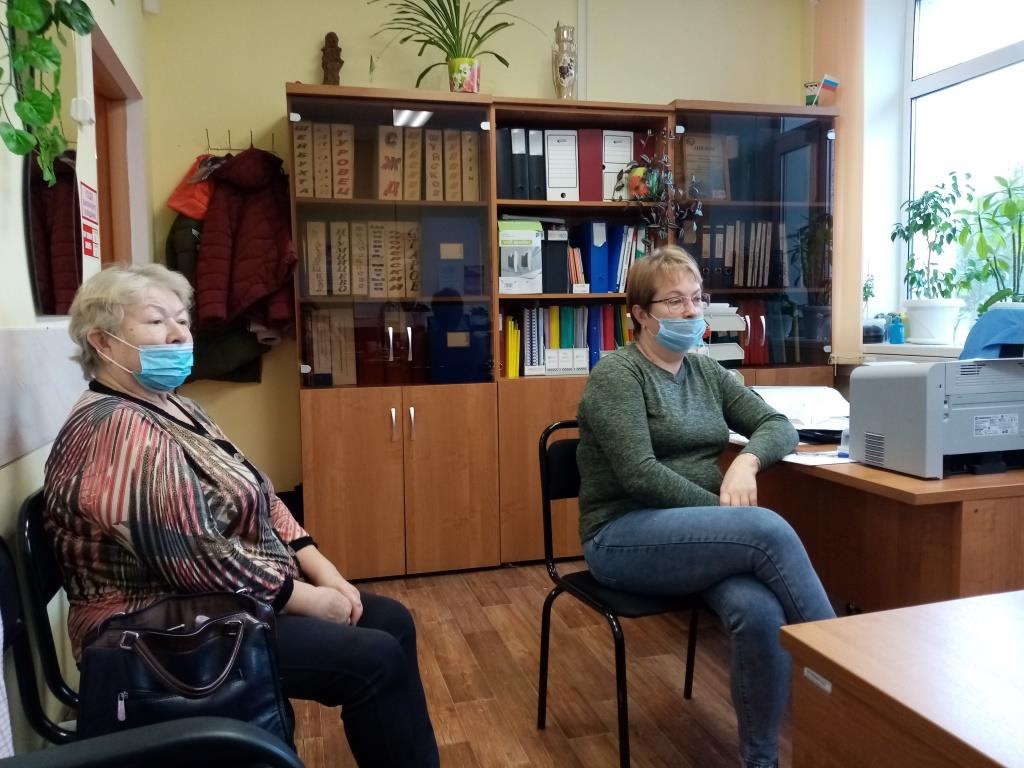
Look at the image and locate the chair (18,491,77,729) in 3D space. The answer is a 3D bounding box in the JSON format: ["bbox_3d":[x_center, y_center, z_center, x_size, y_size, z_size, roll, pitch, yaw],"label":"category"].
[{"bbox_3d":[-0.609,0.556,1.618,0.560,0.810,0.500,-2,4,-15],"label":"chair"}]

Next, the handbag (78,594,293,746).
[{"bbox_3d":[-0.460,0.425,1.110,0.290,0.220,0.160,-3,4,-18],"label":"handbag"}]

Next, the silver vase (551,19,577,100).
[{"bbox_3d":[0.227,-1.424,3.444,0.115,0.395,0.115,-1,4,0],"label":"silver vase"}]

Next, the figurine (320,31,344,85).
[{"bbox_3d":[-0.740,-1.310,3.151,0.105,0.252,0.100,-2,4,-13],"label":"figurine"}]

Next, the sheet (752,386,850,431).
[{"bbox_3d":[0.773,0.066,2.060,0.300,0.090,0.230,-1,4,7],"label":"sheet"}]

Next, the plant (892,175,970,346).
[{"bbox_3d":[1.855,-0.559,3.400,0.360,0.770,0.350,-2,4,-13],"label":"plant"}]

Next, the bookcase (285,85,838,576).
[{"bbox_3d":[0.291,-0.220,3.552,2.448,2.025,0.420,-2,4,-13],"label":"bookcase"}]

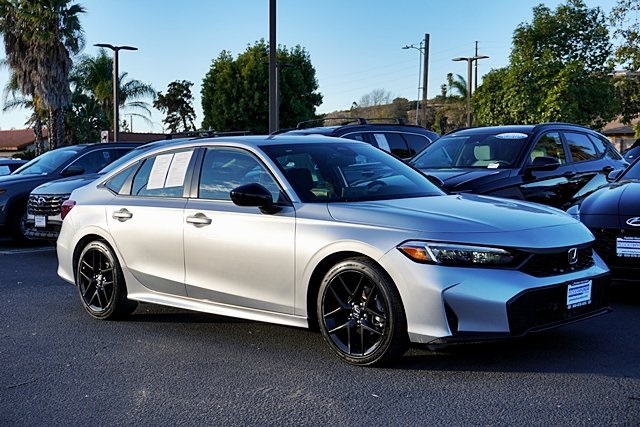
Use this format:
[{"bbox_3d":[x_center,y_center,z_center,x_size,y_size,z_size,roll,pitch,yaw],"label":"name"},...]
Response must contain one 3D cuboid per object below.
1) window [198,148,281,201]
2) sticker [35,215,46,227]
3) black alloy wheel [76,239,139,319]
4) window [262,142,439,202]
[{"bbox_3d":[-0.504,-0.267,5.723,0.930,0.400,0.050,1,-21,46],"label":"window"},{"bbox_3d":[-3.916,0.112,12.200,0.020,0.155,0.300,-4,4,-44],"label":"sticker"},{"bbox_3d":[-1.702,0.527,7.038,0.645,0.645,0.235,1,2,44],"label":"black alloy wheel"},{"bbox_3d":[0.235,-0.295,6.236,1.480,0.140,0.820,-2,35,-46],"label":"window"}]

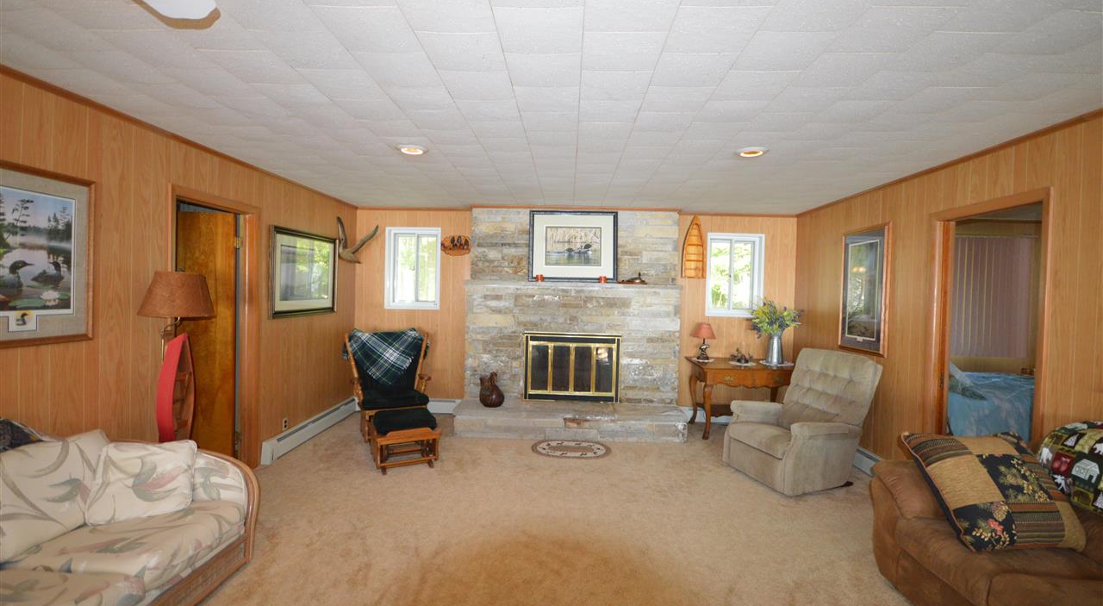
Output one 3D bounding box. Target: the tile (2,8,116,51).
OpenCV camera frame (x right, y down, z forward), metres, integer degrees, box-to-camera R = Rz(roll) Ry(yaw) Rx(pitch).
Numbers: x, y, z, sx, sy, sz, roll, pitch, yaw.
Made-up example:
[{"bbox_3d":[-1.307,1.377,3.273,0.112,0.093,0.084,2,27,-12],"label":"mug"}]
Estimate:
[{"bbox_3d":[-1.936,-1.056,1.773,0.310,0.018,0.300,1,1,2],"label":"tile"}]

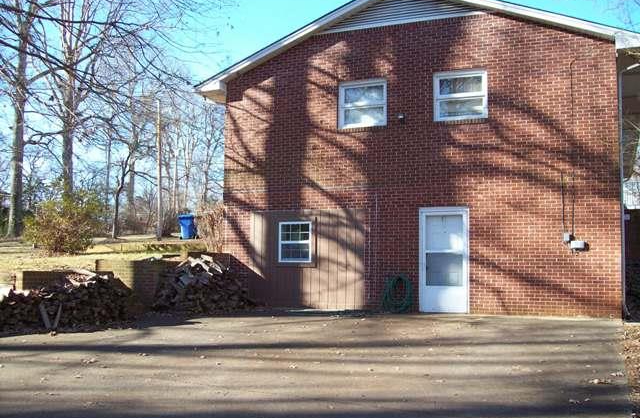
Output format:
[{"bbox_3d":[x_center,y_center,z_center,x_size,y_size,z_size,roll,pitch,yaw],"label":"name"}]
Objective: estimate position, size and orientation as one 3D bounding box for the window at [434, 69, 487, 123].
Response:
[{"bbox_3d":[2.835,-2.280,13.422,1.076,0.981,0.120,-2,-6,21],"label":"window"}]

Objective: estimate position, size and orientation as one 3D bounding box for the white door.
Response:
[{"bbox_3d":[2.460,1.023,13.206,0.980,2.078,0.120,-2,-6,21],"label":"white door"}]

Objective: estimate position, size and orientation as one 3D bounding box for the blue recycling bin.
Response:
[{"bbox_3d":[-5.963,0.825,30.000,0.680,1.090,0.780,0,-6,5],"label":"blue recycling bin"}]

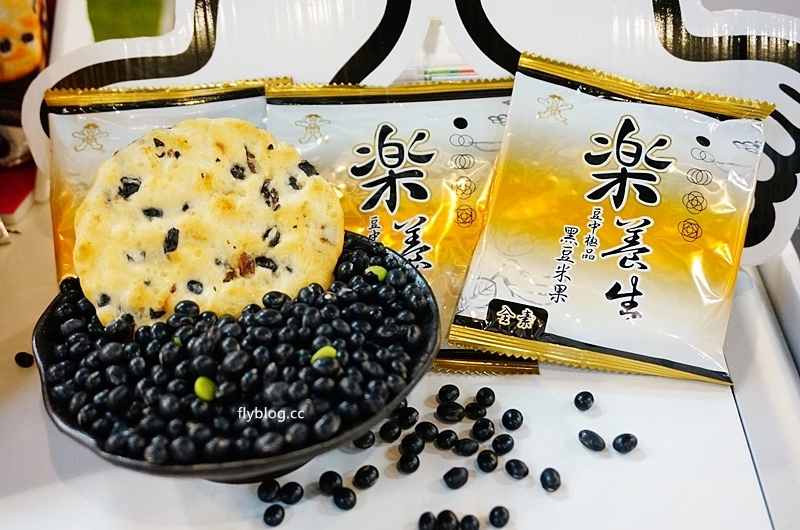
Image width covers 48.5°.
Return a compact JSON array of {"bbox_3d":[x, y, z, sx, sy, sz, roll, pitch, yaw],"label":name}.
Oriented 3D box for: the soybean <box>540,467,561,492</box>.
[{"bbox_3d":[0.056,0.080,0.330,0.007,0.007,0.010,3,28,6],"label":"soybean"}]

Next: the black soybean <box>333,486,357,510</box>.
[{"bbox_3d":[-0.020,0.085,0.320,0.008,0.007,0.009,-2,28,-4],"label":"black soybean"}]

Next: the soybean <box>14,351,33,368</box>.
[{"bbox_3d":[-0.156,0.039,0.368,0.008,0.006,0.006,15,36,21],"label":"soybean"}]

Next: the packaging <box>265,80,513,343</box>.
[{"bbox_3d":[0.001,-0.016,0.391,0.115,0.129,0.017,-2,4,0],"label":"packaging"}]

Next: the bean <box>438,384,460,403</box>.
[{"bbox_3d":[0.020,0.052,0.359,0.009,0.008,0.008,2,32,4],"label":"bean"}]

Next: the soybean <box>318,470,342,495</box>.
[{"bbox_3d":[-0.025,0.081,0.327,0.008,0.008,0.009,-3,28,-5],"label":"soybean"}]

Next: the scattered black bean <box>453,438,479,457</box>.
[{"bbox_3d":[0.025,0.069,0.333,0.010,0.007,0.007,3,32,5],"label":"scattered black bean"}]

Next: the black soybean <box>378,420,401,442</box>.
[{"bbox_3d":[-0.004,0.064,0.340,0.008,0.008,0.009,0,32,-1],"label":"black soybean"}]

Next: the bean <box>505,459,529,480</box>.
[{"bbox_3d":[0.042,0.074,0.319,0.009,0.007,0.007,21,39,28],"label":"bean"}]

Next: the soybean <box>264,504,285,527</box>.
[{"bbox_3d":[-0.044,0.089,0.314,0.007,0.006,0.009,4,28,7],"label":"soybean"}]

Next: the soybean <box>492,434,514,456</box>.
[{"bbox_3d":[0.039,0.068,0.334,0.008,0.008,0.009,5,32,8],"label":"soybean"}]

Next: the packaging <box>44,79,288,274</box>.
[{"bbox_3d":[-0.102,-0.017,0.402,0.114,0.129,0.017,-4,4,-3],"label":"packaging"}]

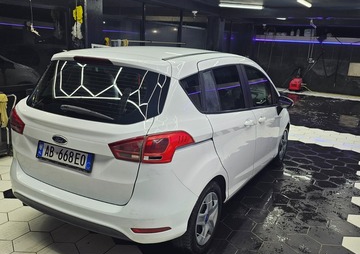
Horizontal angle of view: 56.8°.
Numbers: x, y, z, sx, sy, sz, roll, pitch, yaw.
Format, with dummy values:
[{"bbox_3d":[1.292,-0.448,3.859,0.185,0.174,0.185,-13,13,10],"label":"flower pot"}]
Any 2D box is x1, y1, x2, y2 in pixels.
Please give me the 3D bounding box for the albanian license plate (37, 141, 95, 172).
[{"bbox_3d":[-0.787,0.198,2.260,0.530,0.125,0.020,10,3,28],"label":"albanian license plate"}]

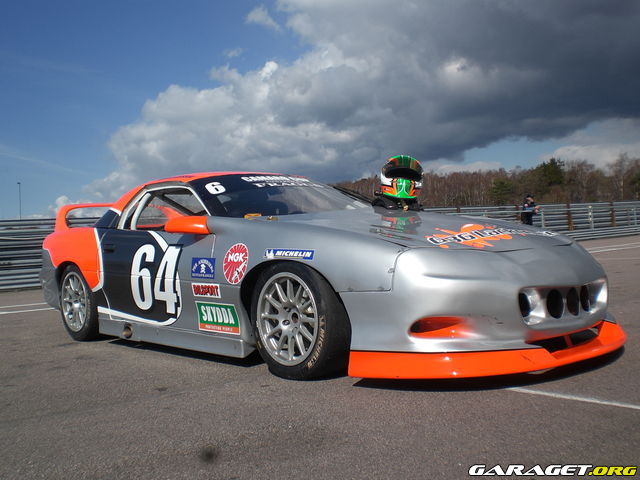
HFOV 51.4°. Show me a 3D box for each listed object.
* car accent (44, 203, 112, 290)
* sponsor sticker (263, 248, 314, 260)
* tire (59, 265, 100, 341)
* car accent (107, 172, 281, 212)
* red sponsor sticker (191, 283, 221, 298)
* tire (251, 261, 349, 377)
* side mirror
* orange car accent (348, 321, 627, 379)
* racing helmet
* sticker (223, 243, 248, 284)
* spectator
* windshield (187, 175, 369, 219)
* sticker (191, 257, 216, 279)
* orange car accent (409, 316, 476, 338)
[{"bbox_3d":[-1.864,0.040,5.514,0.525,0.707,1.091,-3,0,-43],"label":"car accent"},{"bbox_3d":[-0.155,0.074,3.374,0.012,0.052,0.375,23,-17,-41],"label":"sponsor sticker"},{"bbox_3d":[-1.831,0.481,5.312,0.273,0.616,0.616,-3,0,-43],"label":"tire"},{"bbox_3d":[-0.773,-0.374,5.236,1.363,0.293,1.262,-3,0,-43],"label":"car accent"},{"bbox_3d":[-0.676,0.301,3.959,0.012,0.079,0.280,-4,1,-44],"label":"red sponsor sticker"},{"bbox_3d":[-0.070,0.386,3.411,0.273,0.616,0.616,-3,0,-43],"label":"tire"},{"bbox_3d":[-0.812,-0.089,4.073,0.210,0.115,0.190,-4,1,-44],"label":"side mirror"},{"bbox_3d":[1.071,0.522,3.492,1.880,0.135,0.745,-4,1,-44],"label":"orange car accent"},{"bbox_3d":[0.493,-0.384,4.027,0.255,0.265,0.330,-3,1,-7],"label":"racing helmet"},{"bbox_3d":[-0.469,0.132,3.715,0.012,0.235,0.235,3,-4,-43],"label":"sticker"},{"bbox_3d":[7.570,-0.785,23.808,0.450,1.740,0.500,-3,1,35],"label":"spectator"},{"bbox_3d":[-0.211,-0.318,4.679,1.475,0.343,0.768,-3,0,-43],"label":"windshield"},{"bbox_3d":[-0.676,0.167,3.916,0.020,0.119,0.247,-3,0,-43],"label":"sticker"},{"bbox_3d":[0.532,0.383,2.936,0.273,0.091,0.111,-3,0,-1],"label":"orange car accent"}]

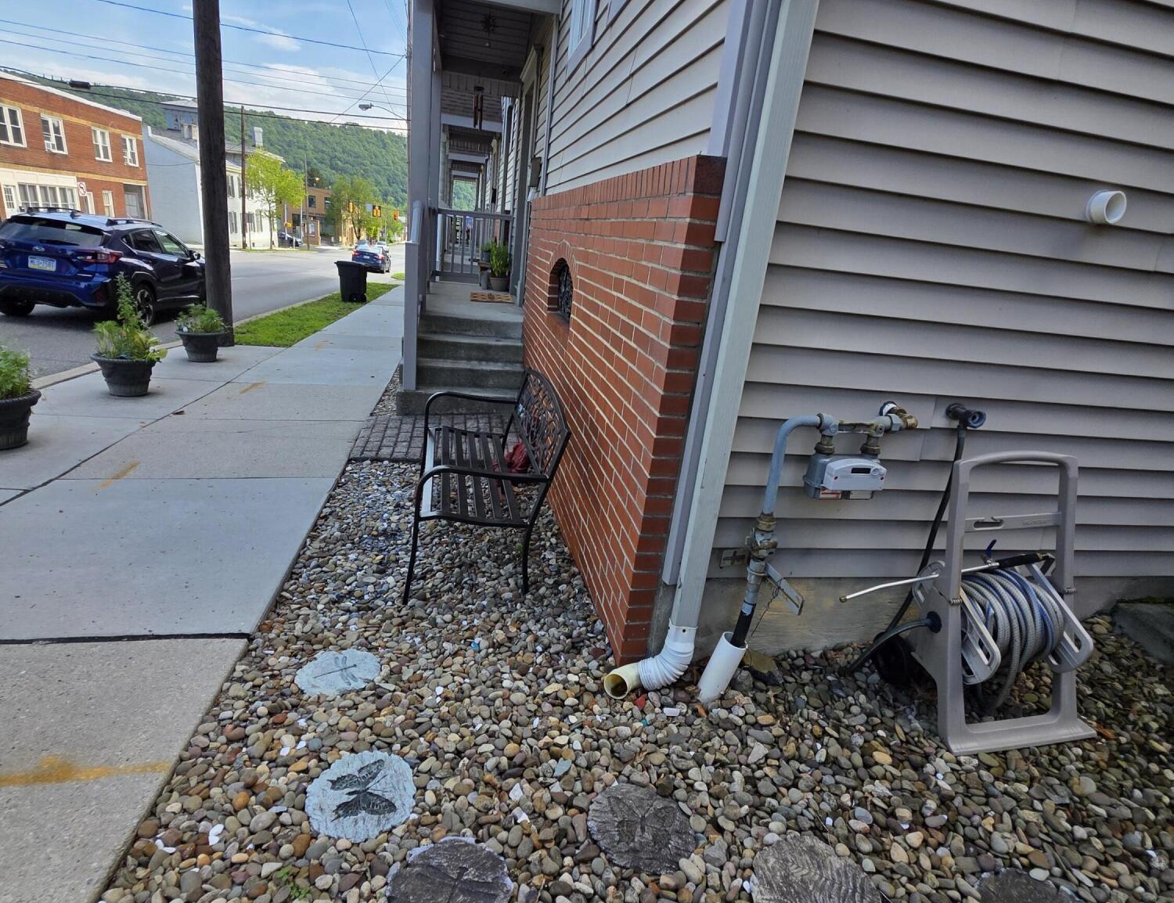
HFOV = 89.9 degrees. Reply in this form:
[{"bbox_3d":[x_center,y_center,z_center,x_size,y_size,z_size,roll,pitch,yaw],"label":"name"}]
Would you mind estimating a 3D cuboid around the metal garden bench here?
[{"bbox_3d":[-0.517,0.039,2.891,0.620,0.840,1.300,2,17,-13],"label":"metal garden bench"}]

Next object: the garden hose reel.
[{"bbox_3d":[1.366,0.453,1.855,0.550,0.845,0.430,2,21,-13],"label":"garden hose reel"}]

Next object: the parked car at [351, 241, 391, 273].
[{"bbox_3d":[-12.902,-11.686,35.500,1.830,1.470,4.700,2,18,-13],"label":"parked car"}]

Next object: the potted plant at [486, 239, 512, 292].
[{"bbox_3d":[-1.179,-2.516,7.962,0.340,0.700,0.340,2,21,-13],"label":"potted plant"}]

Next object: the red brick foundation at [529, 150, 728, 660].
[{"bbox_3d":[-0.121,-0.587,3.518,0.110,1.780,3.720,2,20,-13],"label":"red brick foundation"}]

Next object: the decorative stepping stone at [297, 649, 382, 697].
[{"bbox_3d":[-0.807,0.725,1.909,0.252,0.040,0.252,2,17,-13],"label":"decorative stepping stone"}]

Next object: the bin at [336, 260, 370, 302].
[{"bbox_3d":[-6.387,-4.617,16.000,0.800,1.070,0.680,5,20,-5],"label":"bin"}]

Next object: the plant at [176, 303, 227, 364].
[{"bbox_3d":[-4.375,-1.349,6.649,0.480,0.640,0.480,2,21,-13],"label":"plant"}]

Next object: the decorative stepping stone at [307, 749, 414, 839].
[{"bbox_3d":[-0.571,0.875,1.482,0.262,0.040,0.262,2,17,-13],"label":"decorative stepping stone"}]

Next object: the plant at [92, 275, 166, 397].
[{"bbox_3d":[-3.961,-0.986,5.031,0.510,1.000,0.500,2,21,-13],"label":"plant"}]

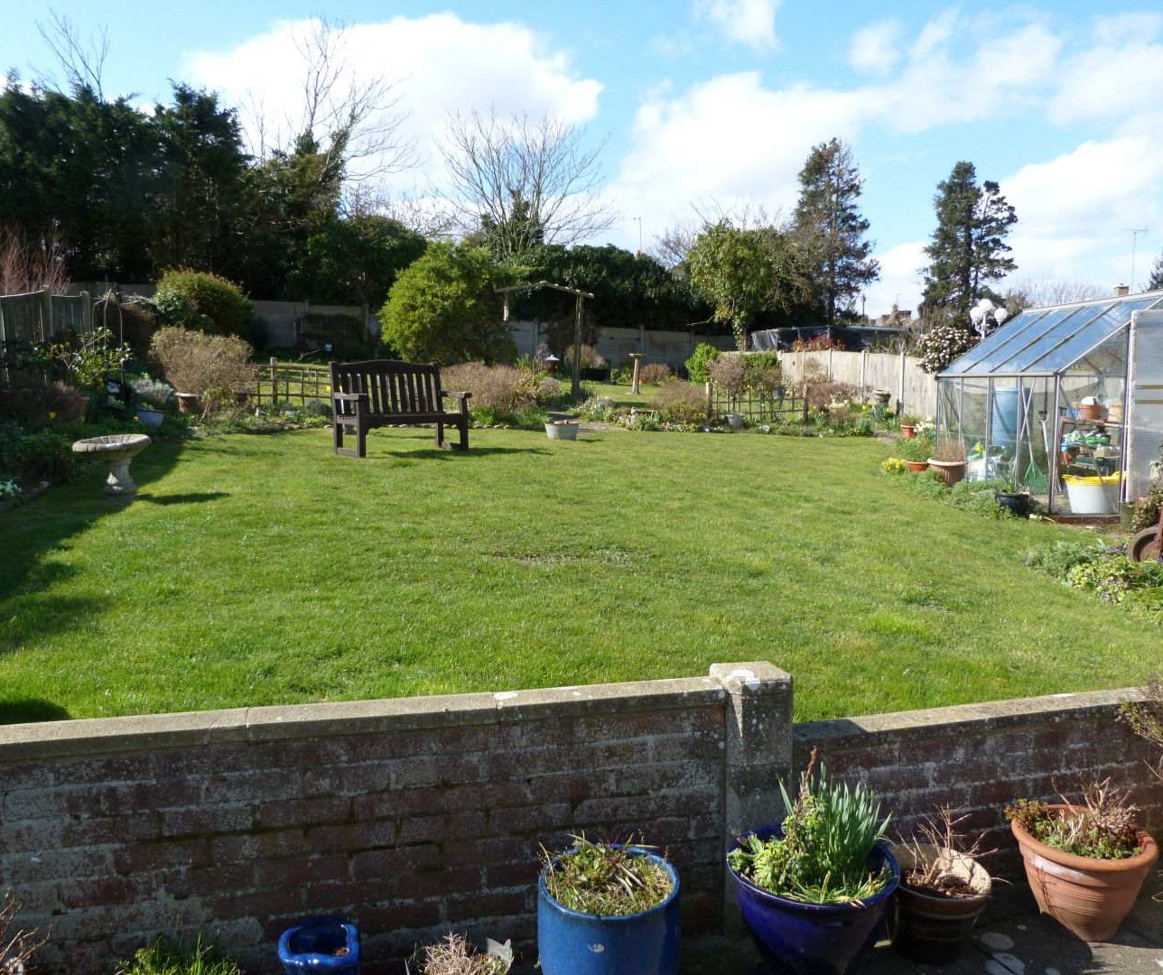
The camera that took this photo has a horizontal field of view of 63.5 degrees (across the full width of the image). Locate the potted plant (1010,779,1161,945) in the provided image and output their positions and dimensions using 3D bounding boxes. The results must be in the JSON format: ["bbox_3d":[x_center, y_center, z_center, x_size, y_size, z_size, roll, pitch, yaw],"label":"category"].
[{"bbox_3d":[1.333,0.972,2.497,0.360,0.390,0.360,-1,6,0],"label":"potted plant"}]

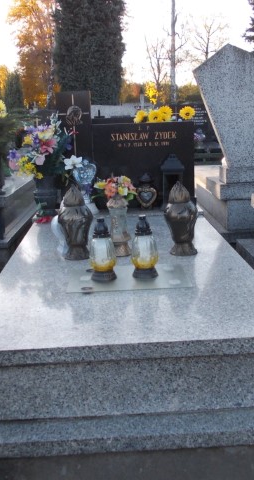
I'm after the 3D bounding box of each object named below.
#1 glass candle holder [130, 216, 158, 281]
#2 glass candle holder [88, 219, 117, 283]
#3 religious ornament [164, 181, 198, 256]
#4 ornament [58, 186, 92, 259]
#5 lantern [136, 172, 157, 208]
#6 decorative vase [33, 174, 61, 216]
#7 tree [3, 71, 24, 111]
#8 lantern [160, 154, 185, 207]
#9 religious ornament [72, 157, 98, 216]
[{"bbox_3d":[0.059,0.019,1.819,0.094,0.213,0.094,-3,14,-1],"label":"glass candle holder"},{"bbox_3d":[-0.086,0.033,1.928,0.100,0.232,0.100,-3,14,-2],"label":"glass candle holder"},{"bbox_3d":[0.221,-0.089,2.068,0.132,0.291,0.132,-3,14,-1],"label":"religious ornament"},{"bbox_3d":[-0.222,-0.082,2.253,0.152,0.324,0.150,-3,14,-2],"label":"ornament"},{"bbox_3d":[0.113,-0.282,2.965,0.122,0.203,0.100,-3,14,-1],"label":"lantern"},{"bbox_3d":[-0.494,-0.282,3.212,0.165,0.248,0.160,-3,14,-2],"label":"decorative vase"},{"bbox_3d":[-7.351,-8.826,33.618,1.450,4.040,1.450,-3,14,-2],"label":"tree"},{"bbox_3d":[0.279,-0.345,3.126,0.140,0.339,0.140,-3,14,-2],"label":"lantern"},{"bbox_3d":[-0.243,-0.316,3.064,0.145,0.324,0.100,-3,14,-2],"label":"religious ornament"}]

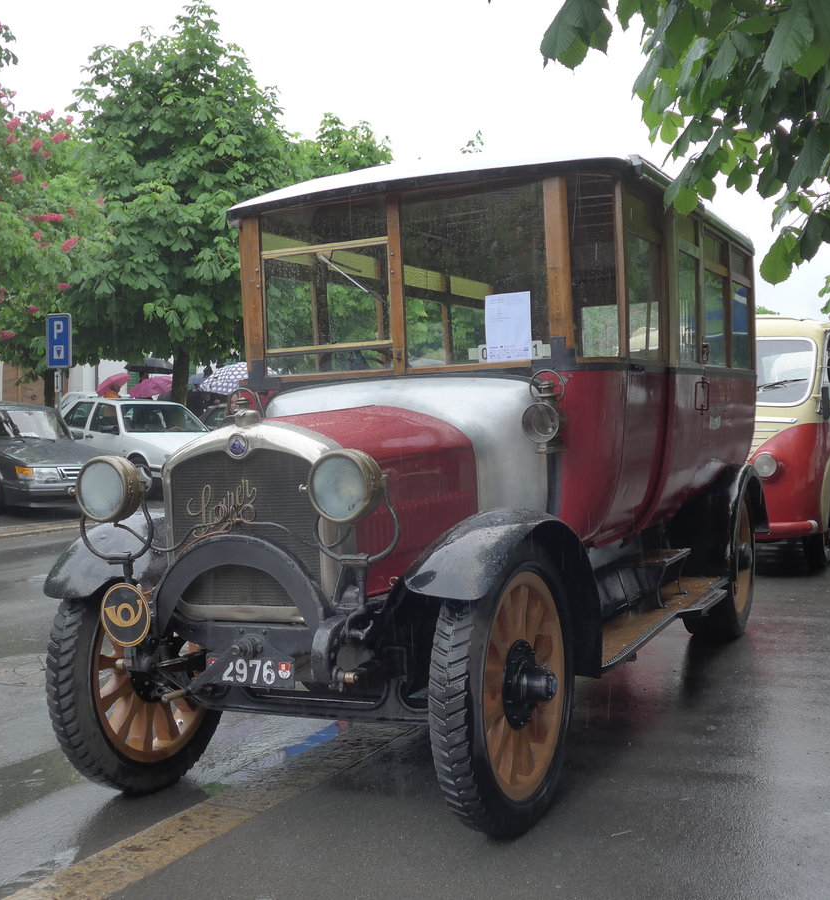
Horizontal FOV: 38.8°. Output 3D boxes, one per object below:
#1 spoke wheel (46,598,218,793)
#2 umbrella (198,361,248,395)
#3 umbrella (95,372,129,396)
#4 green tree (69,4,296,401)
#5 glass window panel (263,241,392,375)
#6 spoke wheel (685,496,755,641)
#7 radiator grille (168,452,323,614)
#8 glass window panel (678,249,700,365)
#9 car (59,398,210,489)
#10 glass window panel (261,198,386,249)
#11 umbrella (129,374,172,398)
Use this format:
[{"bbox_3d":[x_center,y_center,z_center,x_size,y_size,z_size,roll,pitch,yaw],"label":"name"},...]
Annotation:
[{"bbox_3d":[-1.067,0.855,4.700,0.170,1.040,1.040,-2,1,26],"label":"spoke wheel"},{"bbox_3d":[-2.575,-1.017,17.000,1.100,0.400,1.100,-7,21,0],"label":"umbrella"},{"bbox_3d":[-6.523,-1.406,25.500,0.820,0.350,0.820,-25,2,0],"label":"umbrella"},{"bbox_3d":[-4.044,-3.592,20.500,4.000,8.300,4.000,0,2,0],"label":"green tree"},{"bbox_3d":[-0.417,-0.677,5.599,0.700,0.610,0.045,-2,2,26],"label":"glass window panel"},{"bbox_3d":[2.069,0.688,7.904,0.320,1.070,1.070,-2,2,26],"label":"spoke wheel"},{"bbox_3d":[-0.612,0.277,4.287,0.635,0.590,0.100,-2,2,26],"label":"radiator grille"},{"bbox_3d":[1.435,-0.740,6.140,0.030,0.580,0.500,-2,1,26],"label":"glass window panel"},{"bbox_3d":[-4.280,-0.060,18.610,1.750,1.420,4.620,-2,3,-43],"label":"car"},{"bbox_3d":[-0.407,-0.987,5.200,0.630,0.175,0.025,-2,1,26],"label":"glass window panel"},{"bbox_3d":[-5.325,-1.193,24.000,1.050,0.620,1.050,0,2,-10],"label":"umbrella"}]

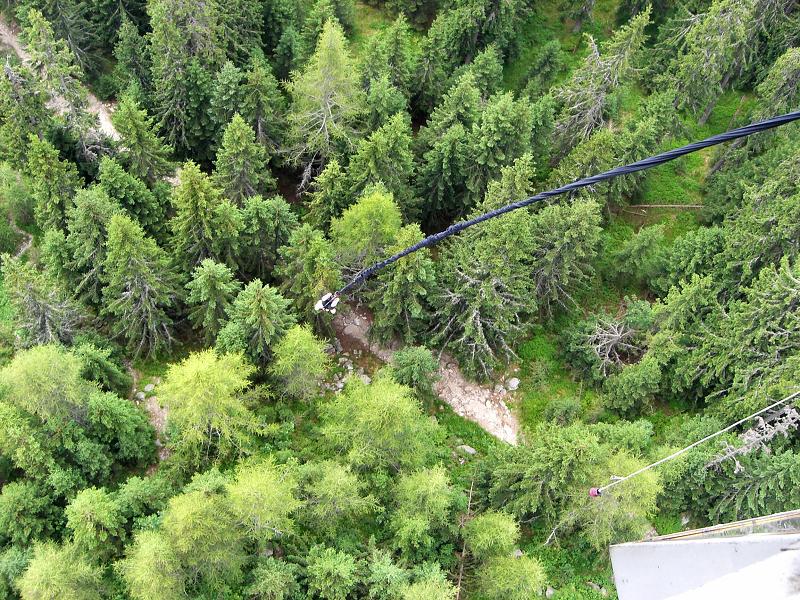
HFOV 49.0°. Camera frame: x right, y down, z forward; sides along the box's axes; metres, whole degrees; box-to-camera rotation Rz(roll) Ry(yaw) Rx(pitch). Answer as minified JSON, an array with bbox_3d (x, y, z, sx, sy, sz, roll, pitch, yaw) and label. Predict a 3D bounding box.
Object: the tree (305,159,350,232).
[{"bbox_3d":[-4.880,-7.440,60.410,3.110,7.040,3.110,0,58,-7],"label":"tree"}]

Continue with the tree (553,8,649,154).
[{"bbox_3d":[17.980,-19.130,77.960,6.700,17.000,6.700,2,59,-3],"label":"tree"}]

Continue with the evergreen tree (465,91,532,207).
[{"bbox_3d":[9.510,-12.930,76.040,6.210,14.420,6.210,2,59,-3],"label":"evergreen tree"}]

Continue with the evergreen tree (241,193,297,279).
[{"bbox_3d":[-8.917,-4.139,59.098,3.730,11.890,3.730,14,61,0],"label":"evergreen tree"}]

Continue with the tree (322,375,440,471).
[{"bbox_3d":[-0.740,6.800,50.850,6.720,8.980,6.720,0,58,-7],"label":"tree"}]

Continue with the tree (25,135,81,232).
[{"bbox_3d":[-28.720,-9.030,71.520,4.220,13.390,4.220,2,59,-3],"label":"tree"}]

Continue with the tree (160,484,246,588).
[{"bbox_3d":[-10.680,11.830,46.450,4.820,8.990,4.820,0,58,-7],"label":"tree"}]

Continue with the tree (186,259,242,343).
[{"bbox_3d":[-14.890,-0.300,68.430,4.500,10.810,4.500,2,59,-3],"label":"tree"}]

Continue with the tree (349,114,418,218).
[{"bbox_3d":[-0.870,-8.940,59.610,4.890,10.800,4.890,0,58,-7],"label":"tree"}]

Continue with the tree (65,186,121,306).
[{"bbox_3d":[-19.442,-3.427,56.256,3.570,13.760,3.570,14,61,0],"label":"tree"}]

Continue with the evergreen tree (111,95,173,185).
[{"bbox_3d":[-23.120,-13.870,76.340,5.430,11.850,5.430,2,59,-3],"label":"evergreen tree"}]

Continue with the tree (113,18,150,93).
[{"bbox_3d":[-20.196,-18.377,67.302,2.960,8.760,2.960,14,61,0],"label":"tree"}]

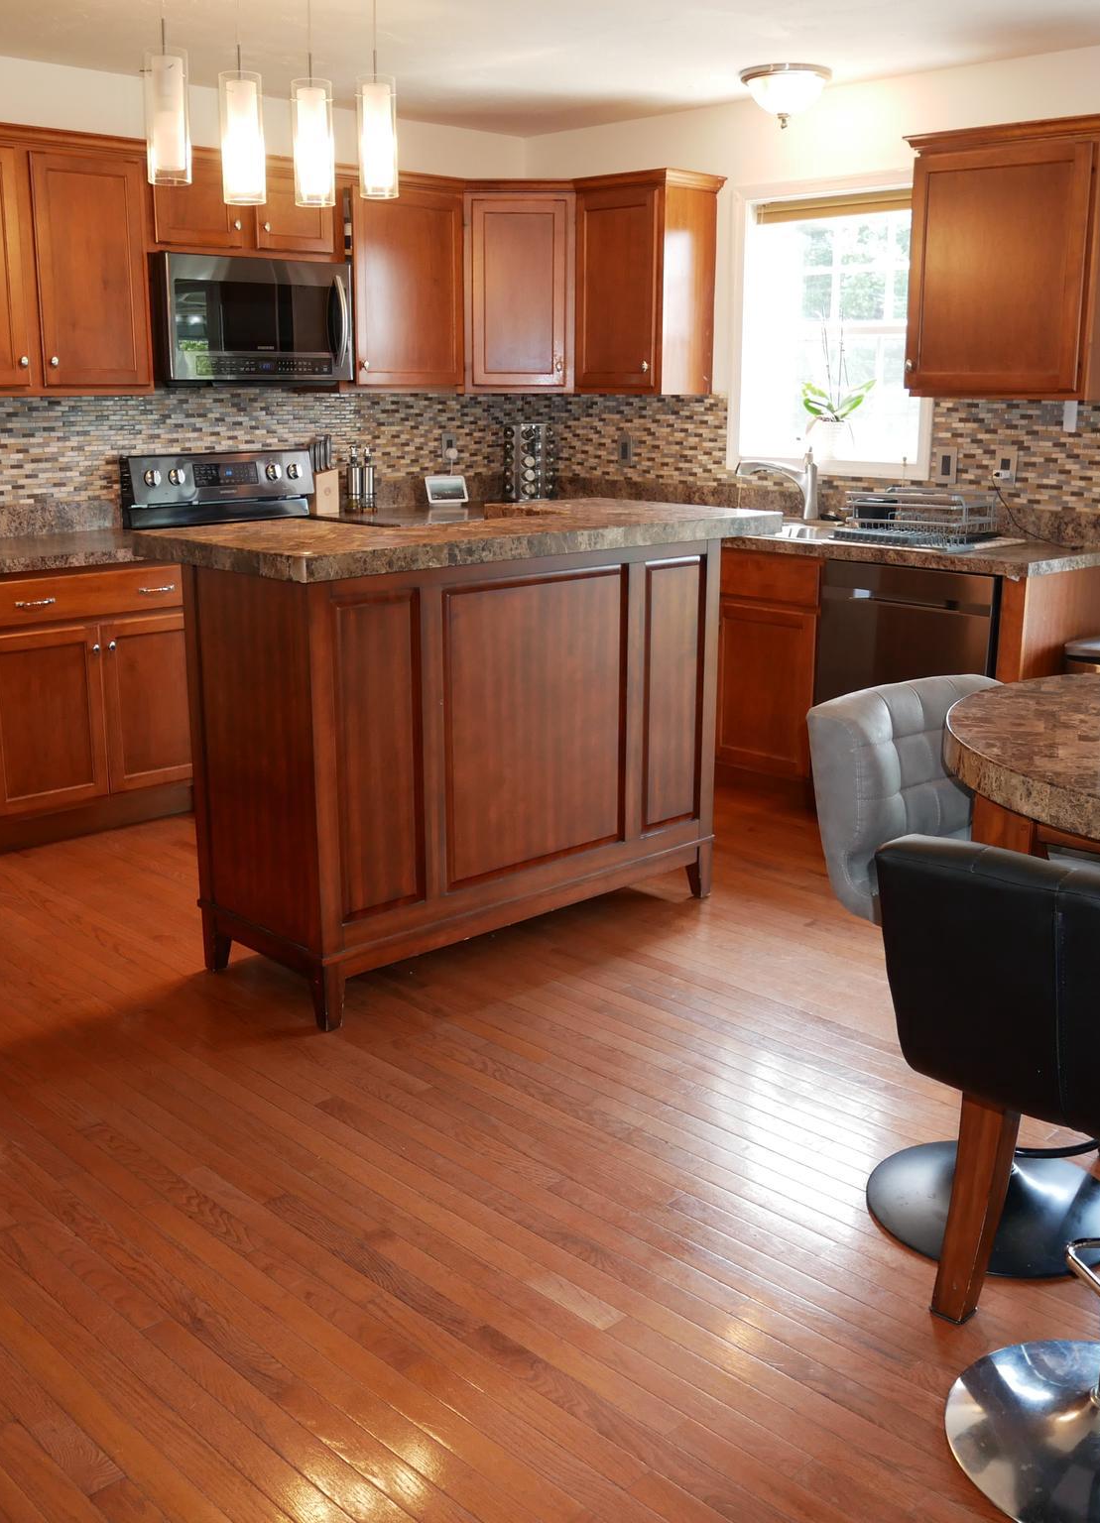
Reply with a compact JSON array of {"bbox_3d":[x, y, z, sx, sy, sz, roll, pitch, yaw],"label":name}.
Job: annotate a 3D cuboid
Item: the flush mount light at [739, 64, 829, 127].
[{"bbox_3d":[0.771,-2.171,4.608,0.300,0.181,0.300,0,15,0],"label":"flush mount light"}]

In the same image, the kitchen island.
[{"bbox_3d":[-0.177,-0.113,3.773,1.575,1.055,0.728,-14,20,-41],"label":"kitchen island"}]

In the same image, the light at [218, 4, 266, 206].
[{"bbox_3d":[-0.737,-1.547,3.328,0.102,0.431,0.102,-14,21,-43],"label":"light"}]

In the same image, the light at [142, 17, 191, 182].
[{"bbox_3d":[-0.873,-1.500,3.201,0.102,0.348,0.102,-14,21,-43],"label":"light"}]

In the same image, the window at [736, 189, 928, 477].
[{"bbox_3d":[1.016,-1.535,5.048,0.099,1.024,0.889,-14,21,-43],"label":"window"}]

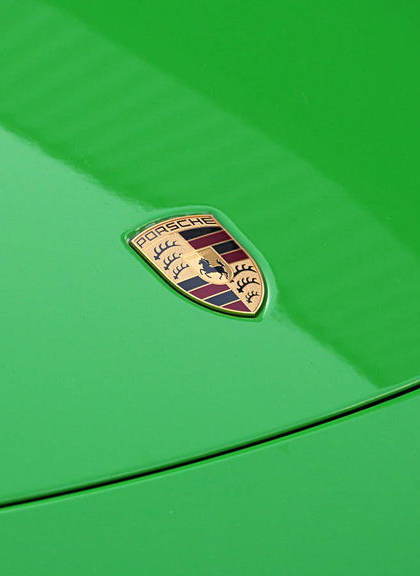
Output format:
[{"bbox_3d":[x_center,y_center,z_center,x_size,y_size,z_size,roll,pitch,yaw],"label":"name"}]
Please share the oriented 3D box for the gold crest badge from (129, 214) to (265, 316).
[{"bbox_3d":[0.000,-0.008,2.751,0.051,0.005,0.066,-18,53,-40],"label":"gold crest badge"}]

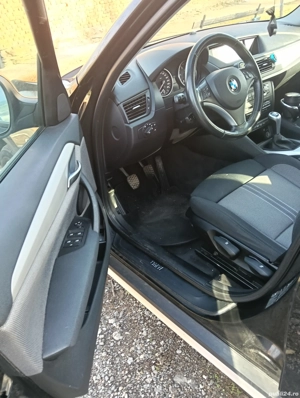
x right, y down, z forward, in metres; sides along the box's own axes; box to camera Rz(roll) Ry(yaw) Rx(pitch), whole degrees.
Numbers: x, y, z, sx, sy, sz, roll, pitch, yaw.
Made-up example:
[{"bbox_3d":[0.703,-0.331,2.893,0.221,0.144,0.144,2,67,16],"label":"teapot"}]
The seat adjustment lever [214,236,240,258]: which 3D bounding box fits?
[{"bbox_3d":[0.283,0.174,1.138,0.028,0.031,0.105,-32,52,-30],"label":"seat adjustment lever"}]

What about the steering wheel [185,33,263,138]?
[{"bbox_3d":[0.273,-0.407,1.154,0.375,0.372,0.085,-28,14,-30],"label":"steering wheel"}]

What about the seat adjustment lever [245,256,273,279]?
[{"bbox_3d":[0.370,0.232,1.065,0.028,0.031,0.105,-32,52,-30],"label":"seat adjustment lever"}]

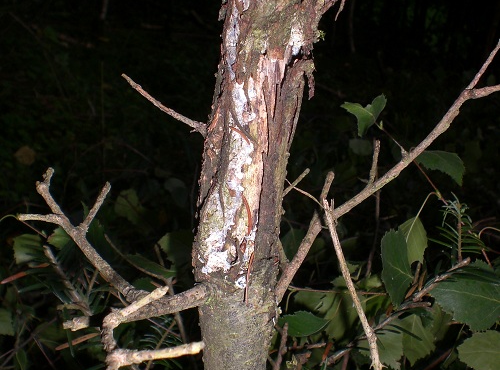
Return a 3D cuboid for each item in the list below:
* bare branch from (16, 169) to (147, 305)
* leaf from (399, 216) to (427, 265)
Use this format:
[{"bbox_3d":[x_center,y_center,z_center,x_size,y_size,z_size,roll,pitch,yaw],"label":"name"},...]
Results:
[{"bbox_3d":[-0.127,0.038,0.550,0.095,0.101,0.050,0,15,0],"label":"bare branch"},{"bbox_3d":[0.138,0.047,0.620,0.024,0.041,0.020,0,15,0],"label":"leaf"}]

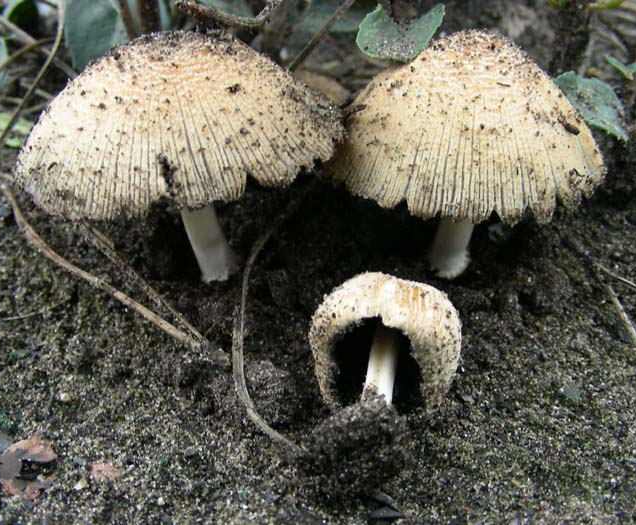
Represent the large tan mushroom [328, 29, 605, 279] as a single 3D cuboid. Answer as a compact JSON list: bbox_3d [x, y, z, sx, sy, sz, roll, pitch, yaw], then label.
[{"bbox_3d":[0.035,-0.023,0.176,0.058,0.058,0.058,0,30,0],"label":"large tan mushroom"}]

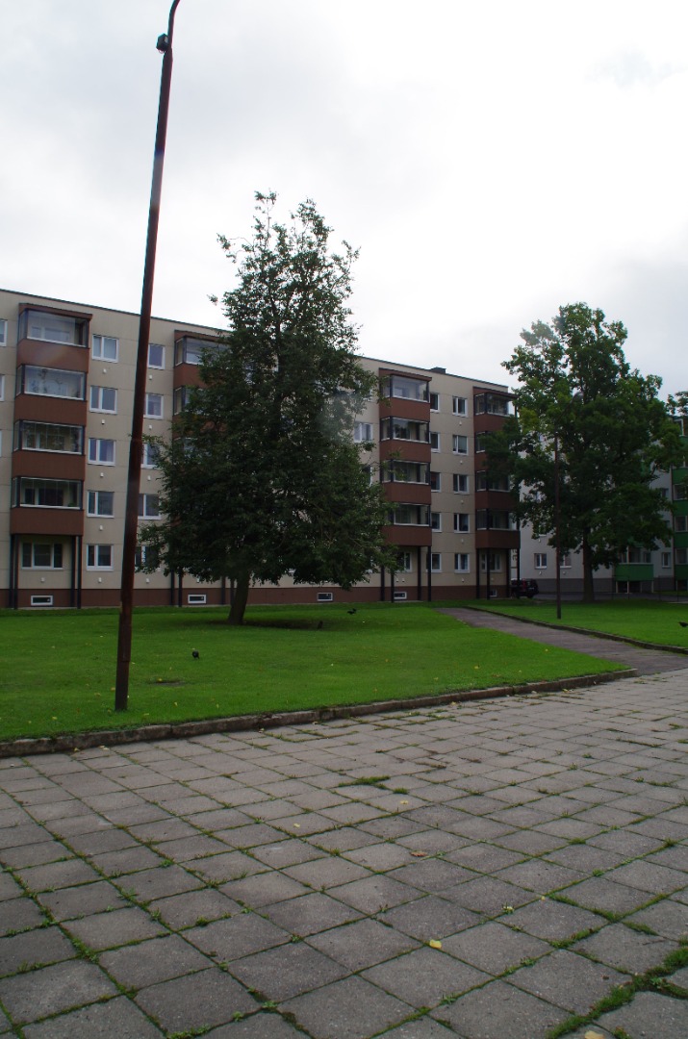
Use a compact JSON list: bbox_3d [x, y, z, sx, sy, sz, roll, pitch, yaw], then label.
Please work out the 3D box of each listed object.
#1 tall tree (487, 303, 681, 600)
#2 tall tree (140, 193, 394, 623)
[{"bbox_3d":[15.707,-4.543,50.987,12.693,19.709,11.800,0,-4,0],"label":"tall tree"},{"bbox_3d":[-2.581,-3.886,26.168,8.448,14.721,8.000,0,-4,0],"label":"tall tree"}]

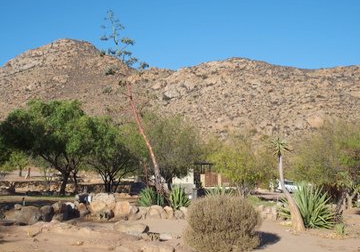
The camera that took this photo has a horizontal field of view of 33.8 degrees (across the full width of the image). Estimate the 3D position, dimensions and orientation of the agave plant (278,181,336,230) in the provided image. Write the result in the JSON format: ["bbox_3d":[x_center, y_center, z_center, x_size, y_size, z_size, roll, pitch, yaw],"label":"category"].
[{"bbox_3d":[4.044,2.505,19.000,1.653,1.434,1.700,-1,-5,12],"label":"agave plant"}]

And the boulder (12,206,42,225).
[{"bbox_3d":[-5.305,3.086,20.500,0.905,0.620,0.850,1,-5,-14],"label":"boulder"}]

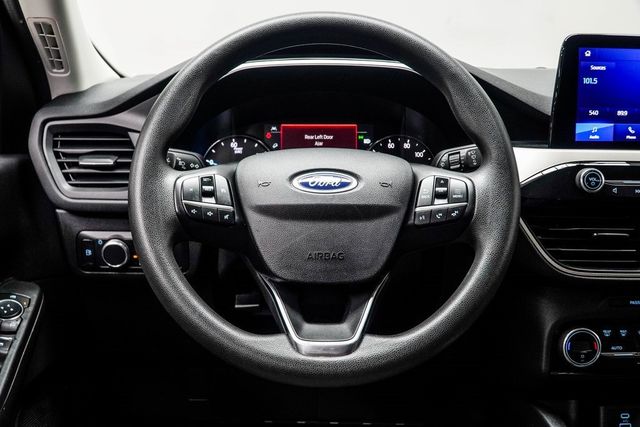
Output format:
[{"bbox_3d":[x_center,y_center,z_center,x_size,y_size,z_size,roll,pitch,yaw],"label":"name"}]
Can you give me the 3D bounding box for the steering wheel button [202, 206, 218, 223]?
[{"bbox_3d":[-0.104,0.002,0.662,0.016,0.016,0.007,0,-16,0],"label":"steering wheel button"}]

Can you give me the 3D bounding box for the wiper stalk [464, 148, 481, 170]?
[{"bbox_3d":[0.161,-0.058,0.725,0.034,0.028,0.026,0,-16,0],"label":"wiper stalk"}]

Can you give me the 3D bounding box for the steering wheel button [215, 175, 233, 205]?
[{"bbox_3d":[-0.093,-0.021,0.679,0.018,0.032,0.009,0,-17,0],"label":"steering wheel button"}]

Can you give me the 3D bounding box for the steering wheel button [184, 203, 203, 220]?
[{"bbox_3d":[-0.121,-0.001,0.673,0.017,0.017,0.009,0,-17,0],"label":"steering wheel button"}]

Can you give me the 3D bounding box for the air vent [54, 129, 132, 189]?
[{"bbox_3d":[-0.265,-0.063,0.830,0.106,0.069,0.040,0,0,-8],"label":"air vent"}]

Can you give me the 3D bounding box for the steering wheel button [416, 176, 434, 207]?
[{"bbox_3d":[0.102,-0.021,0.668,0.016,0.031,0.007,0,-16,0],"label":"steering wheel button"}]

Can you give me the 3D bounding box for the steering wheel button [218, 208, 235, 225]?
[{"bbox_3d":[-0.089,0.004,0.661,0.016,0.015,0.007,0,-16,0],"label":"steering wheel button"}]

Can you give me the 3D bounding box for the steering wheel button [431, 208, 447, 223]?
[{"bbox_3d":[0.113,0.003,0.661,0.016,0.015,0.007,0,-16,0],"label":"steering wheel button"}]

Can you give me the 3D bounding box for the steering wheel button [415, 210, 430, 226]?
[{"bbox_3d":[0.098,0.005,0.661,0.015,0.017,0.007,0,-16,0],"label":"steering wheel button"}]

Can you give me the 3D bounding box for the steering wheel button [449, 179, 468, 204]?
[{"bbox_3d":[0.135,-0.021,0.679,0.018,0.026,0.009,0,-17,0],"label":"steering wheel button"}]

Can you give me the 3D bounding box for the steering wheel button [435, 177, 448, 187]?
[{"bbox_3d":[0.119,-0.029,0.681,0.013,0.011,0.008,0,-17,0],"label":"steering wheel button"}]

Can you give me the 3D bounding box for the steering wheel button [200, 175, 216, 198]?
[{"bbox_3d":[-0.108,-0.025,0.680,0.015,0.024,0.009,0,-17,0],"label":"steering wheel button"}]

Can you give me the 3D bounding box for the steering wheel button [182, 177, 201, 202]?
[{"bbox_3d":[-0.123,-0.022,0.668,0.017,0.026,0.007,0,-16,0],"label":"steering wheel button"}]

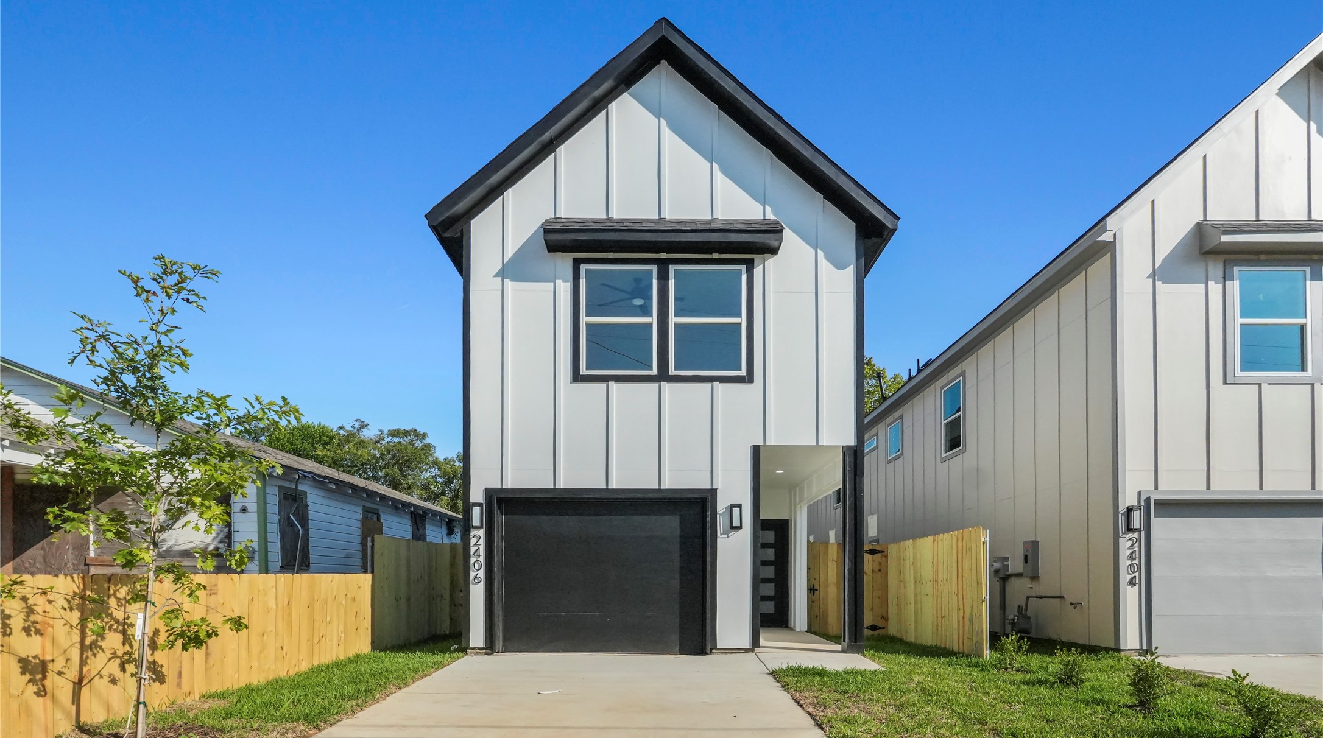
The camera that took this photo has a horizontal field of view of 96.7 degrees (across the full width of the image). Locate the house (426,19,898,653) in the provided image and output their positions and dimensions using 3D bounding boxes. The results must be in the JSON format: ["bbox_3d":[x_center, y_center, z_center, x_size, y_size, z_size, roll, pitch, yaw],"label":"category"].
[{"bbox_3d":[0.020,-0.300,12.300,5.850,8.000,10.000,0,0,0],"label":"house"}]

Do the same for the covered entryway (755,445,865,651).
[{"bbox_3d":[1.930,2.400,8.900,1.420,2.680,2.600,0,0,0],"label":"covered entryway"}]

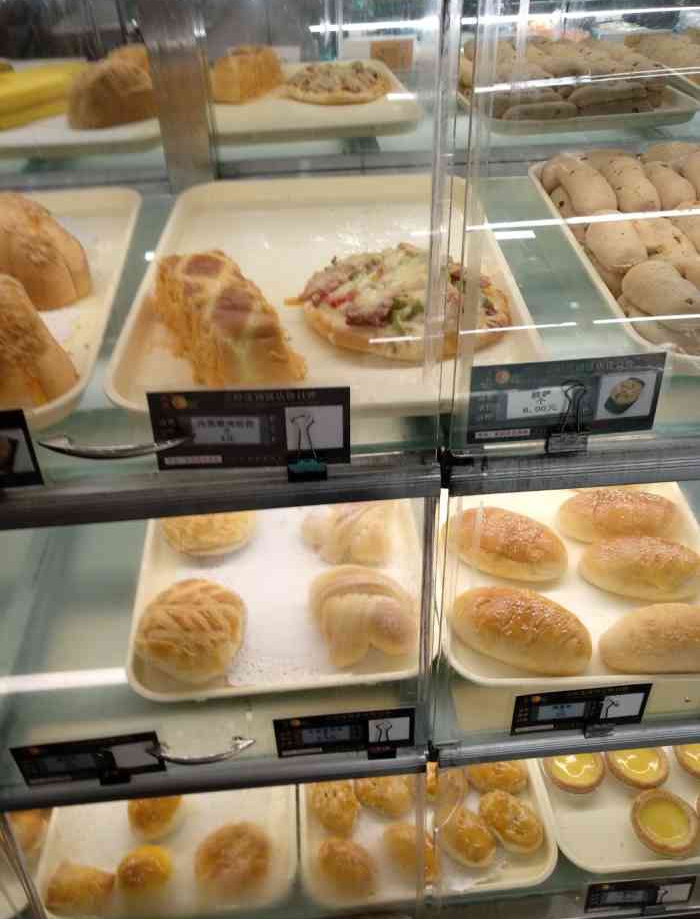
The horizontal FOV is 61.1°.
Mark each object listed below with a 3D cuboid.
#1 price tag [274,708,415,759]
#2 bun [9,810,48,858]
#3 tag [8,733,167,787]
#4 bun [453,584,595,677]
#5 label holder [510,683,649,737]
[{"bbox_3d":[-0.003,0.238,0.514,0.120,0.052,0.010,-4,28,-2],"label":"price tag"},{"bbox_3d":[-0.405,0.454,0.731,0.063,0.043,0.063,-3,46,-2],"label":"bun"},{"bbox_3d":[-0.225,0.261,0.513,0.120,0.052,0.010,-4,28,-2],"label":"tag"},{"bbox_3d":[0.173,0.170,0.598,0.142,0.054,0.077,19,49,18],"label":"bun"},{"bbox_3d":[0.203,0.221,0.522,0.120,0.052,0.010,-4,28,-2],"label":"label holder"}]

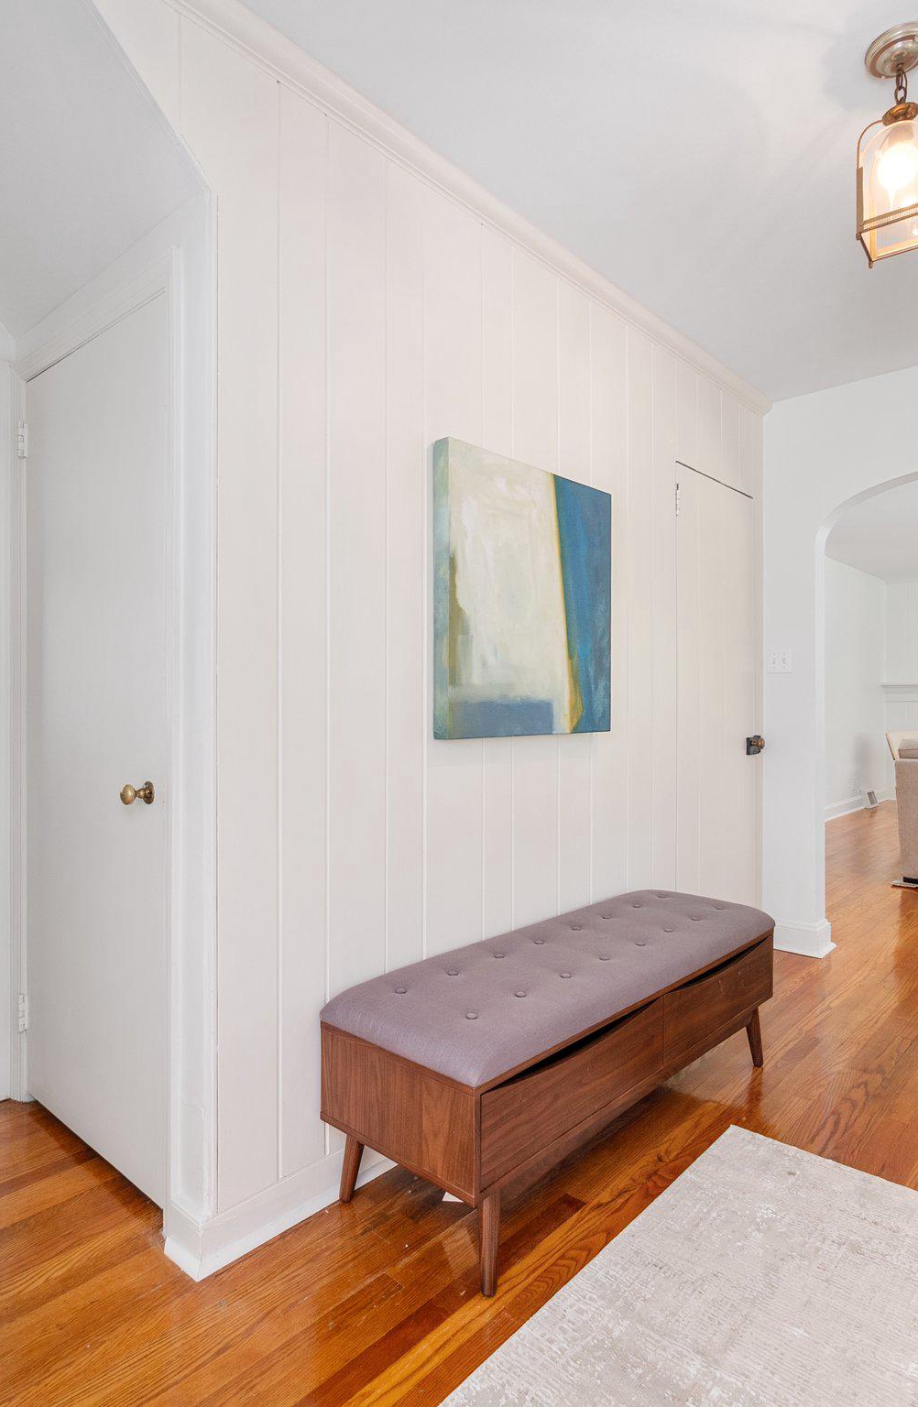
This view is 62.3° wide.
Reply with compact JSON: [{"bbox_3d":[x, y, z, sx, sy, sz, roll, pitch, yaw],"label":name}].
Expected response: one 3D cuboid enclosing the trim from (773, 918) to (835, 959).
[{"bbox_3d":[1.533,1.028,3.391,0.215,0.125,0.205,0,0,41],"label":"trim"}]

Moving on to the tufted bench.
[{"bbox_3d":[0.333,0.854,1.988,0.448,0.472,1.354,0,0,43],"label":"tufted bench"}]

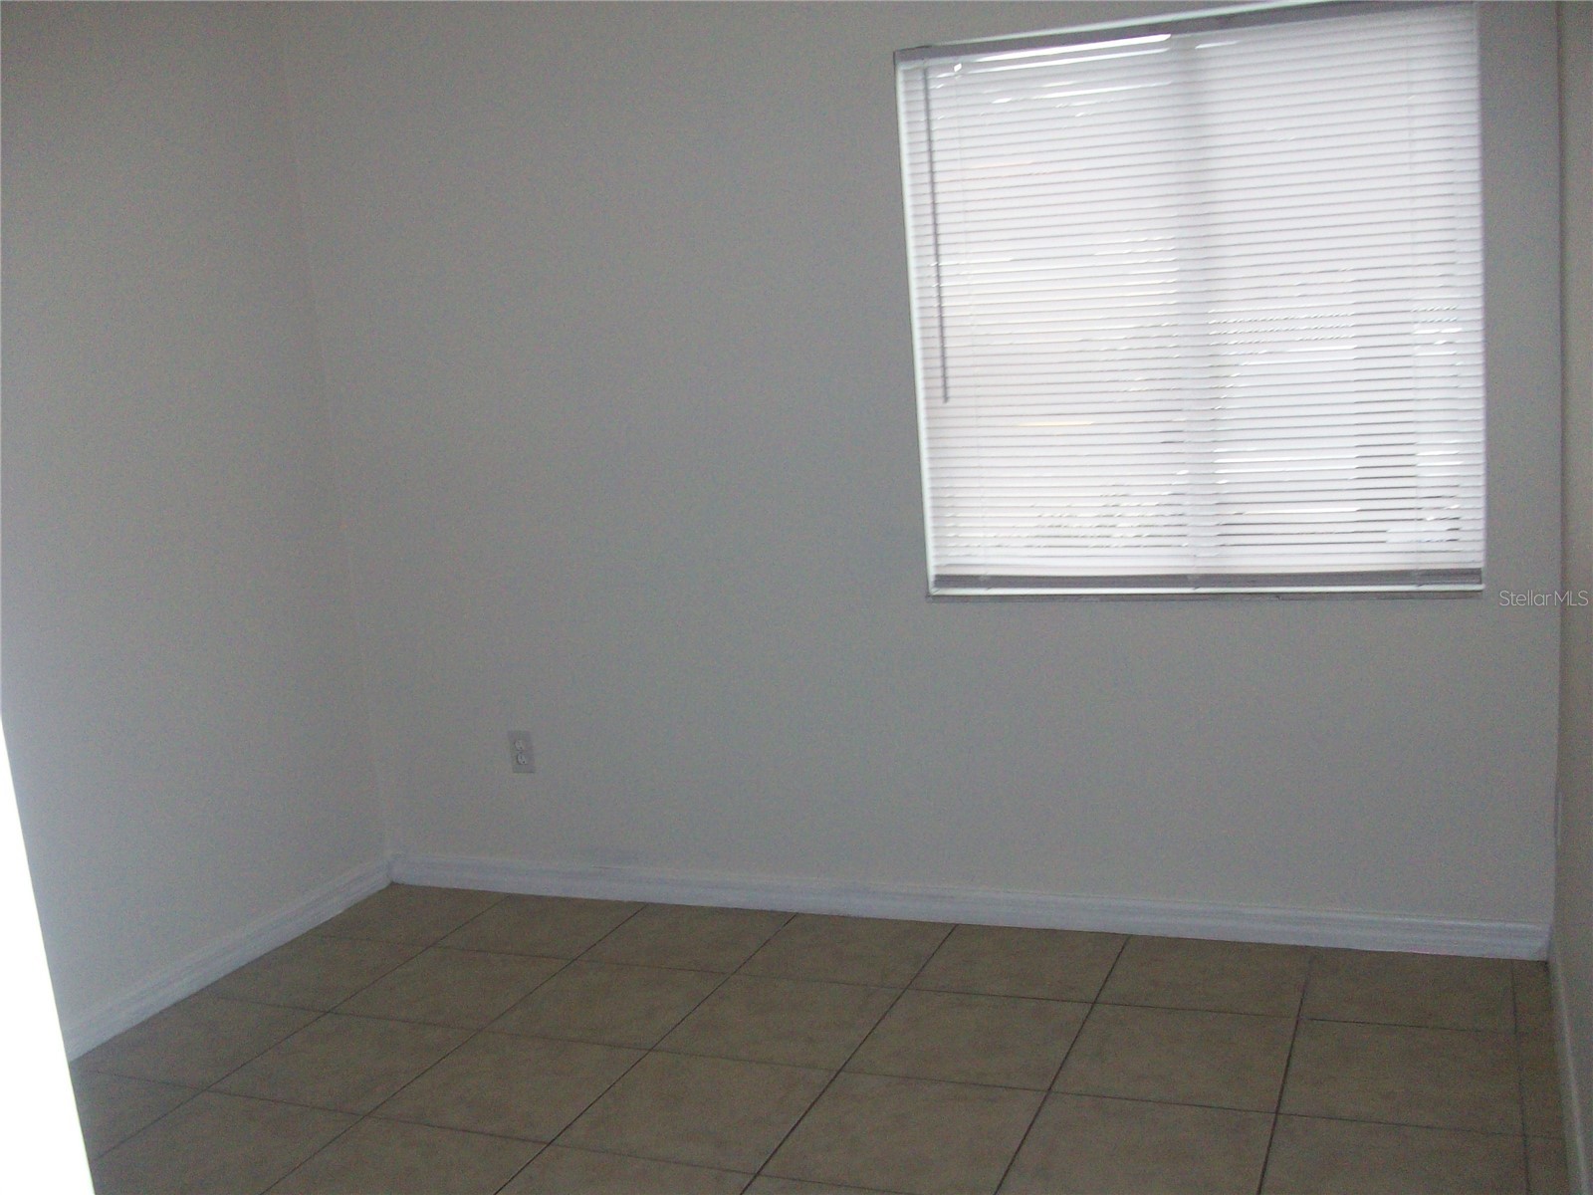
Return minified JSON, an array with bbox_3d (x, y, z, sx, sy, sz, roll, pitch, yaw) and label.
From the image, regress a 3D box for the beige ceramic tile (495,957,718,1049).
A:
[{"bbox_3d":[-0.421,0.923,3.556,0.414,0.010,0.414,-1,9,22],"label":"beige ceramic tile"}]

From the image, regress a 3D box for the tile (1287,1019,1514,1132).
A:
[{"bbox_3d":[1.139,0.898,2.943,0.414,0.010,0.414,-1,9,22],"label":"tile"}]

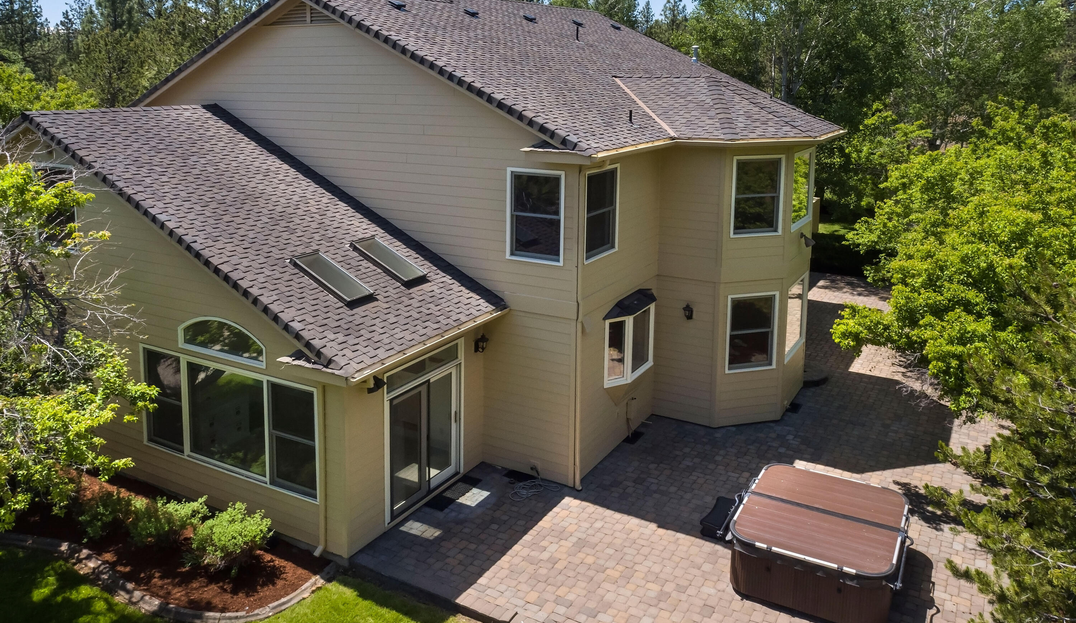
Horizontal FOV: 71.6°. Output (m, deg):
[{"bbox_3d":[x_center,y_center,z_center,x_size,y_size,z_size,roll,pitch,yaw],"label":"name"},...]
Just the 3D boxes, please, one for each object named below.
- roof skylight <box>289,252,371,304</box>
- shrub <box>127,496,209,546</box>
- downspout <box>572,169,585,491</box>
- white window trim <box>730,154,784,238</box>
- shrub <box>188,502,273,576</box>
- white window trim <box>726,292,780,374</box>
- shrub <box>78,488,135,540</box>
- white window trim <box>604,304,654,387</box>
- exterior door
[{"bbox_3d":[-3.245,-0.536,11.743,1.300,0.150,0.640,34,28,19],"label":"roof skylight"},{"bbox_3d":[-6.093,3.349,12.272,1.050,0.620,0.850,8,17,29],"label":"shrub"},{"bbox_3d":[0.684,0.354,12.651,0.100,5.750,0.090,8,17,29],"label":"downspout"},{"bbox_3d":[4.367,-2.276,14.782,1.140,1.590,0.100,-4,16,-14],"label":"white window trim"},{"bbox_3d":[-4.817,3.420,11.578,1.040,0.830,1.000,0,15,0],"label":"shrub"},{"bbox_3d":[4.472,0.443,15.539,1.150,1.660,0.110,-4,16,-14],"label":"white window trim"},{"bbox_3d":[-7.224,3.313,12.434,0.760,0.620,0.740,8,17,29],"label":"shrub"},{"bbox_3d":[1.925,0.590,14.689,0.360,1.350,2.000,8,17,29],"label":"white window trim"},{"bbox_3d":[-1.897,2.207,12.706,0.130,2.120,2.000,8,17,29],"label":"exterior door"}]

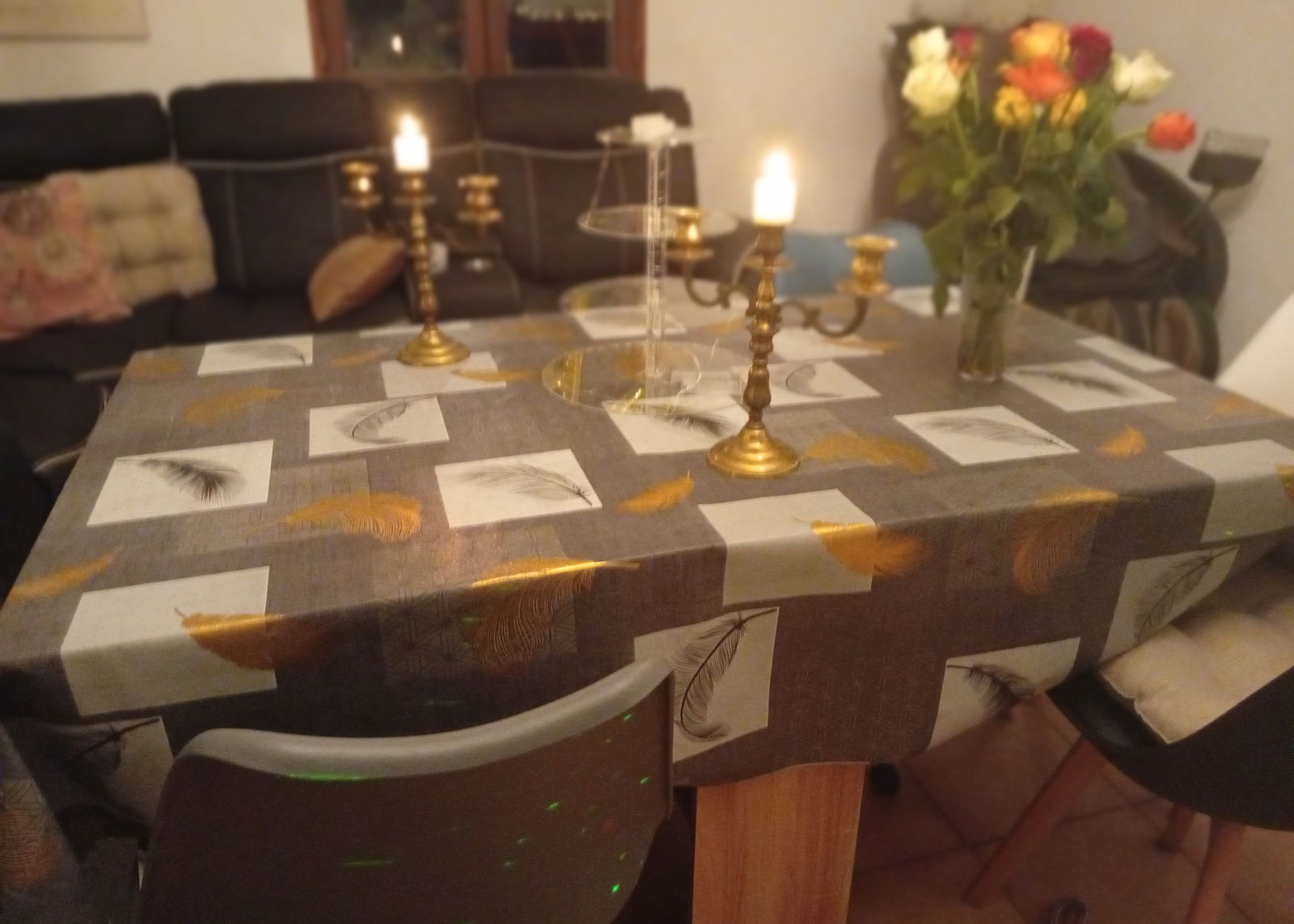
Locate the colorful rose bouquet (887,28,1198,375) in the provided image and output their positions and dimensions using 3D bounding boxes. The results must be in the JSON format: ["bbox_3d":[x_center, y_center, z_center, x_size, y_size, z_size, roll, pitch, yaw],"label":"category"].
[{"bbox_3d":[0.560,-0.366,1.493,0.400,0.505,0.340,9,26,17],"label":"colorful rose bouquet"}]

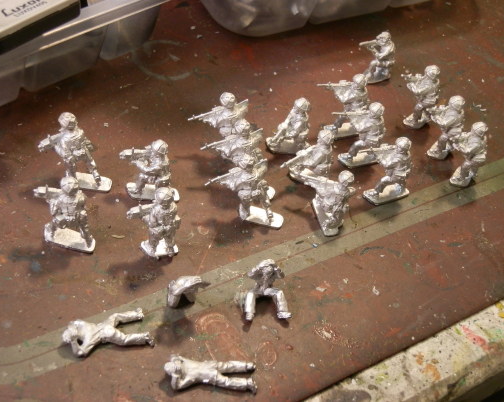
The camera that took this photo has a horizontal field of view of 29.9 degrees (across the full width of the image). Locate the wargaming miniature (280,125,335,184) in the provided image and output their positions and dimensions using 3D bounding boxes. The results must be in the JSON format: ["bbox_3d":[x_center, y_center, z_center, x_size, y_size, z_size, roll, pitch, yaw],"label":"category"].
[{"bbox_3d":[0.018,-0.014,0.290,0.016,0.019,0.007,-2,44,-12],"label":"wargaming miniature"}]

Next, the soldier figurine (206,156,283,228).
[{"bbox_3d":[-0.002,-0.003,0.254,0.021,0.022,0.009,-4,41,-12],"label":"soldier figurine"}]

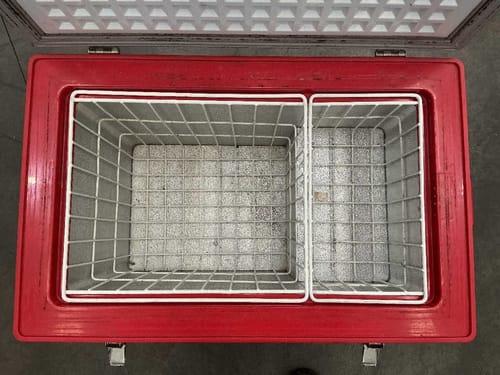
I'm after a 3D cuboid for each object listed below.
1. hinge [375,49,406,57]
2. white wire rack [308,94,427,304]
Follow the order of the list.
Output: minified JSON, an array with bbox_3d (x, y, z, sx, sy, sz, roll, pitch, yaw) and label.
[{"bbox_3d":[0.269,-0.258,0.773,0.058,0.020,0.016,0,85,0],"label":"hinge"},{"bbox_3d":[0.218,0.025,0.843,0.213,0.187,0.387,0,85,0],"label":"white wire rack"}]

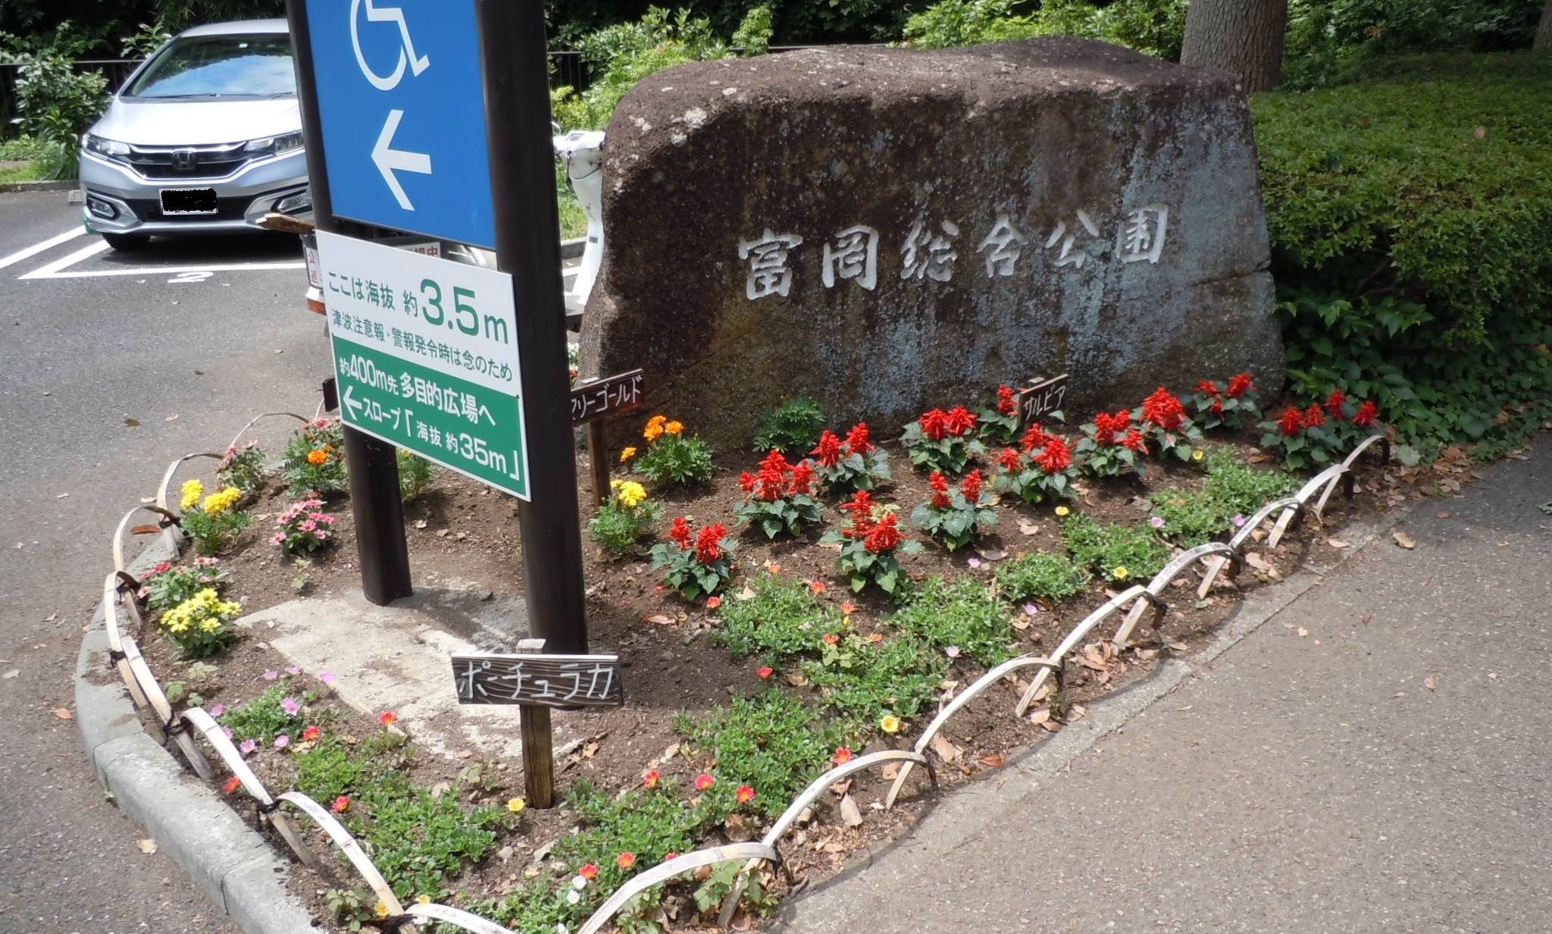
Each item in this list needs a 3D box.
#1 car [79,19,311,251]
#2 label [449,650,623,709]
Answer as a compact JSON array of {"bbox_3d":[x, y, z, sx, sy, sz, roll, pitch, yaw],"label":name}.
[{"bbox_3d":[-3.862,-2.624,9.621,1.695,1.525,3.990,-2,20,-5],"label":"car"},{"bbox_3d":[-0.422,0.379,2.241,0.298,0.097,0.018,-1,21,4],"label":"label"}]

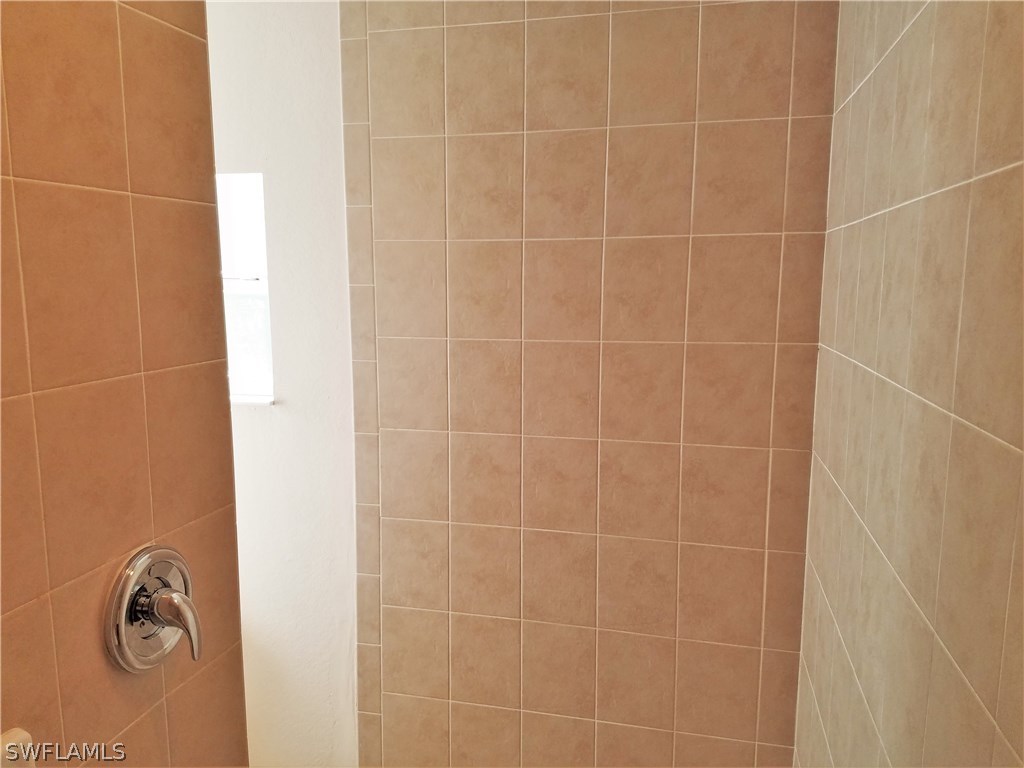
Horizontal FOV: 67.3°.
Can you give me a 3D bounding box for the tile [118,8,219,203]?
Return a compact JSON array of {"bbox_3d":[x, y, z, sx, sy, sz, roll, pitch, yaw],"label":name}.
[{"bbox_3d":[-0.518,-0.408,1.160,0.010,0.250,0.195,2,8,14],"label":"tile"}]

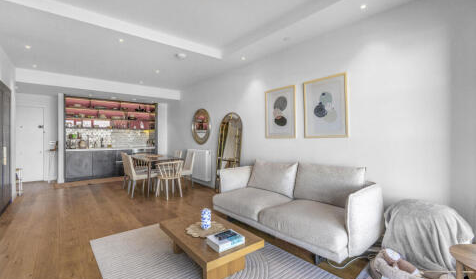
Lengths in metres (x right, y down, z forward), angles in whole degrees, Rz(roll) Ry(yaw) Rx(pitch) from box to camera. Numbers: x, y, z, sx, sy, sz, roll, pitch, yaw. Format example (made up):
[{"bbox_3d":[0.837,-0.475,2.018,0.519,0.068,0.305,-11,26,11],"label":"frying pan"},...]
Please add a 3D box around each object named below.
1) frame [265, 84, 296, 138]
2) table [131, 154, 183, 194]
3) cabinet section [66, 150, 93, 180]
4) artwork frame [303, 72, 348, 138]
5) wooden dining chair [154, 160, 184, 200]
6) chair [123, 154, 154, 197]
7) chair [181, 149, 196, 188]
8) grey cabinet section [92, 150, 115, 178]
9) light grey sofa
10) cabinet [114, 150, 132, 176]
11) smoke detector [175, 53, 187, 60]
[{"bbox_3d":[0.692,-0.415,3.460,0.030,0.825,0.625,-1,1,-39],"label":"frame"},{"bbox_3d":[-1.950,0.792,5.033,0.800,0.750,1.520,-1,1,-39],"label":"table"},{"bbox_3d":[-4.634,0.713,6.177,0.604,0.735,0.580,0,0,-39],"label":"cabinet section"},{"bbox_3d":[1.179,-0.419,2.868,0.030,0.825,0.625,-1,1,-39],"label":"artwork frame"},{"bbox_3d":[-1.410,0.805,4.312,0.500,0.740,0.540,0,1,38],"label":"wooden dining chair"},{"bbox_3d":[-2.078,0.728,4.526,0.560,0.890,0.460,-1,1,-39],"label":"chair"},{"bbox_3d":[-1.333,0.721,5.021,0.550,0.890,0.460,-1,1,-39],"label":"chair"},{"bbox_3d":[-4.169,0.712,6.560,0.600,0.735,0.580,0,0,-39],"label":"grey cabinet section"},{"bbox_3d":[0.622,0.756,2.720,0.940,0.870,1.880,-1,1,-41],"label":"light grey sofa"},{"bbox_3d":[-3.777,0.707,6.909,0.520,0.860,0.600,-1,1,-39],"label":"cabinet"},{"bbox_3d":[-0.966,-1.408,3.616,0.140,0.050,0.140,-1,1,-39],"label":"smoke detector"}]

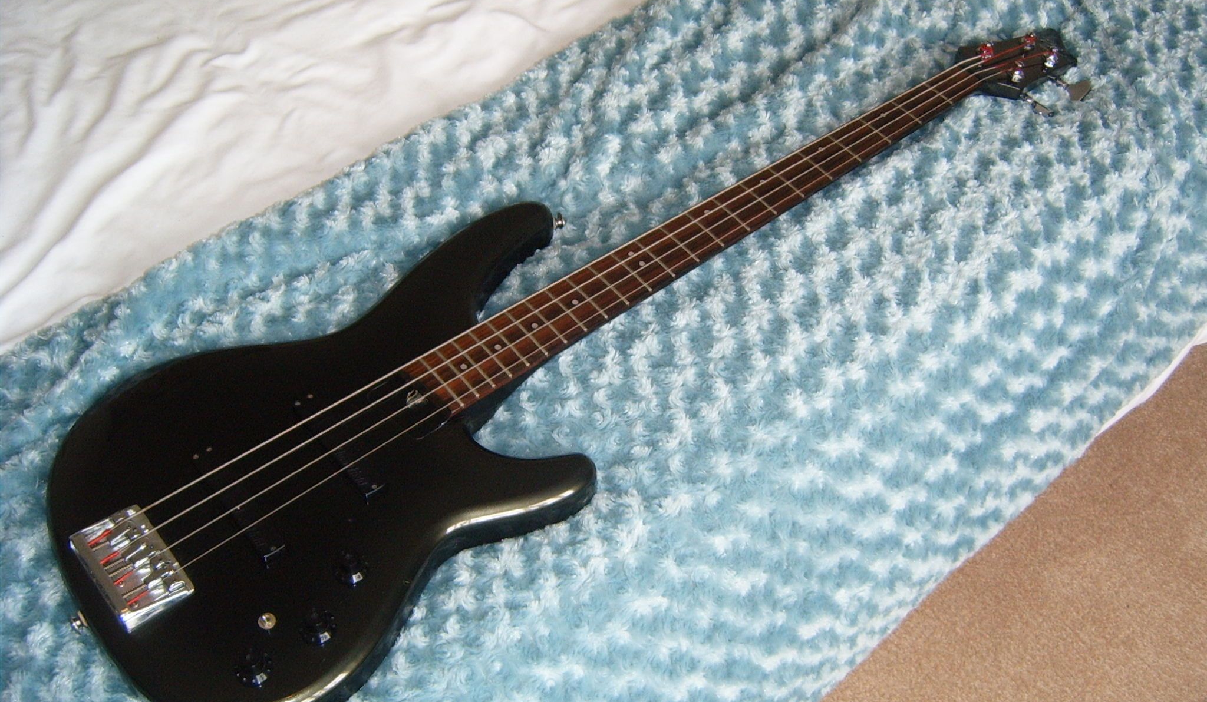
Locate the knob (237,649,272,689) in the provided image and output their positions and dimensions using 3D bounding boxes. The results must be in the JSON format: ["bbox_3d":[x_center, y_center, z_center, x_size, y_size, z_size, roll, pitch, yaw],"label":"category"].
[{"bbox_3d":[-0.225,0.202,0.849,0.023,0.015,0.023,2,51,-3],"label":"knob"}]

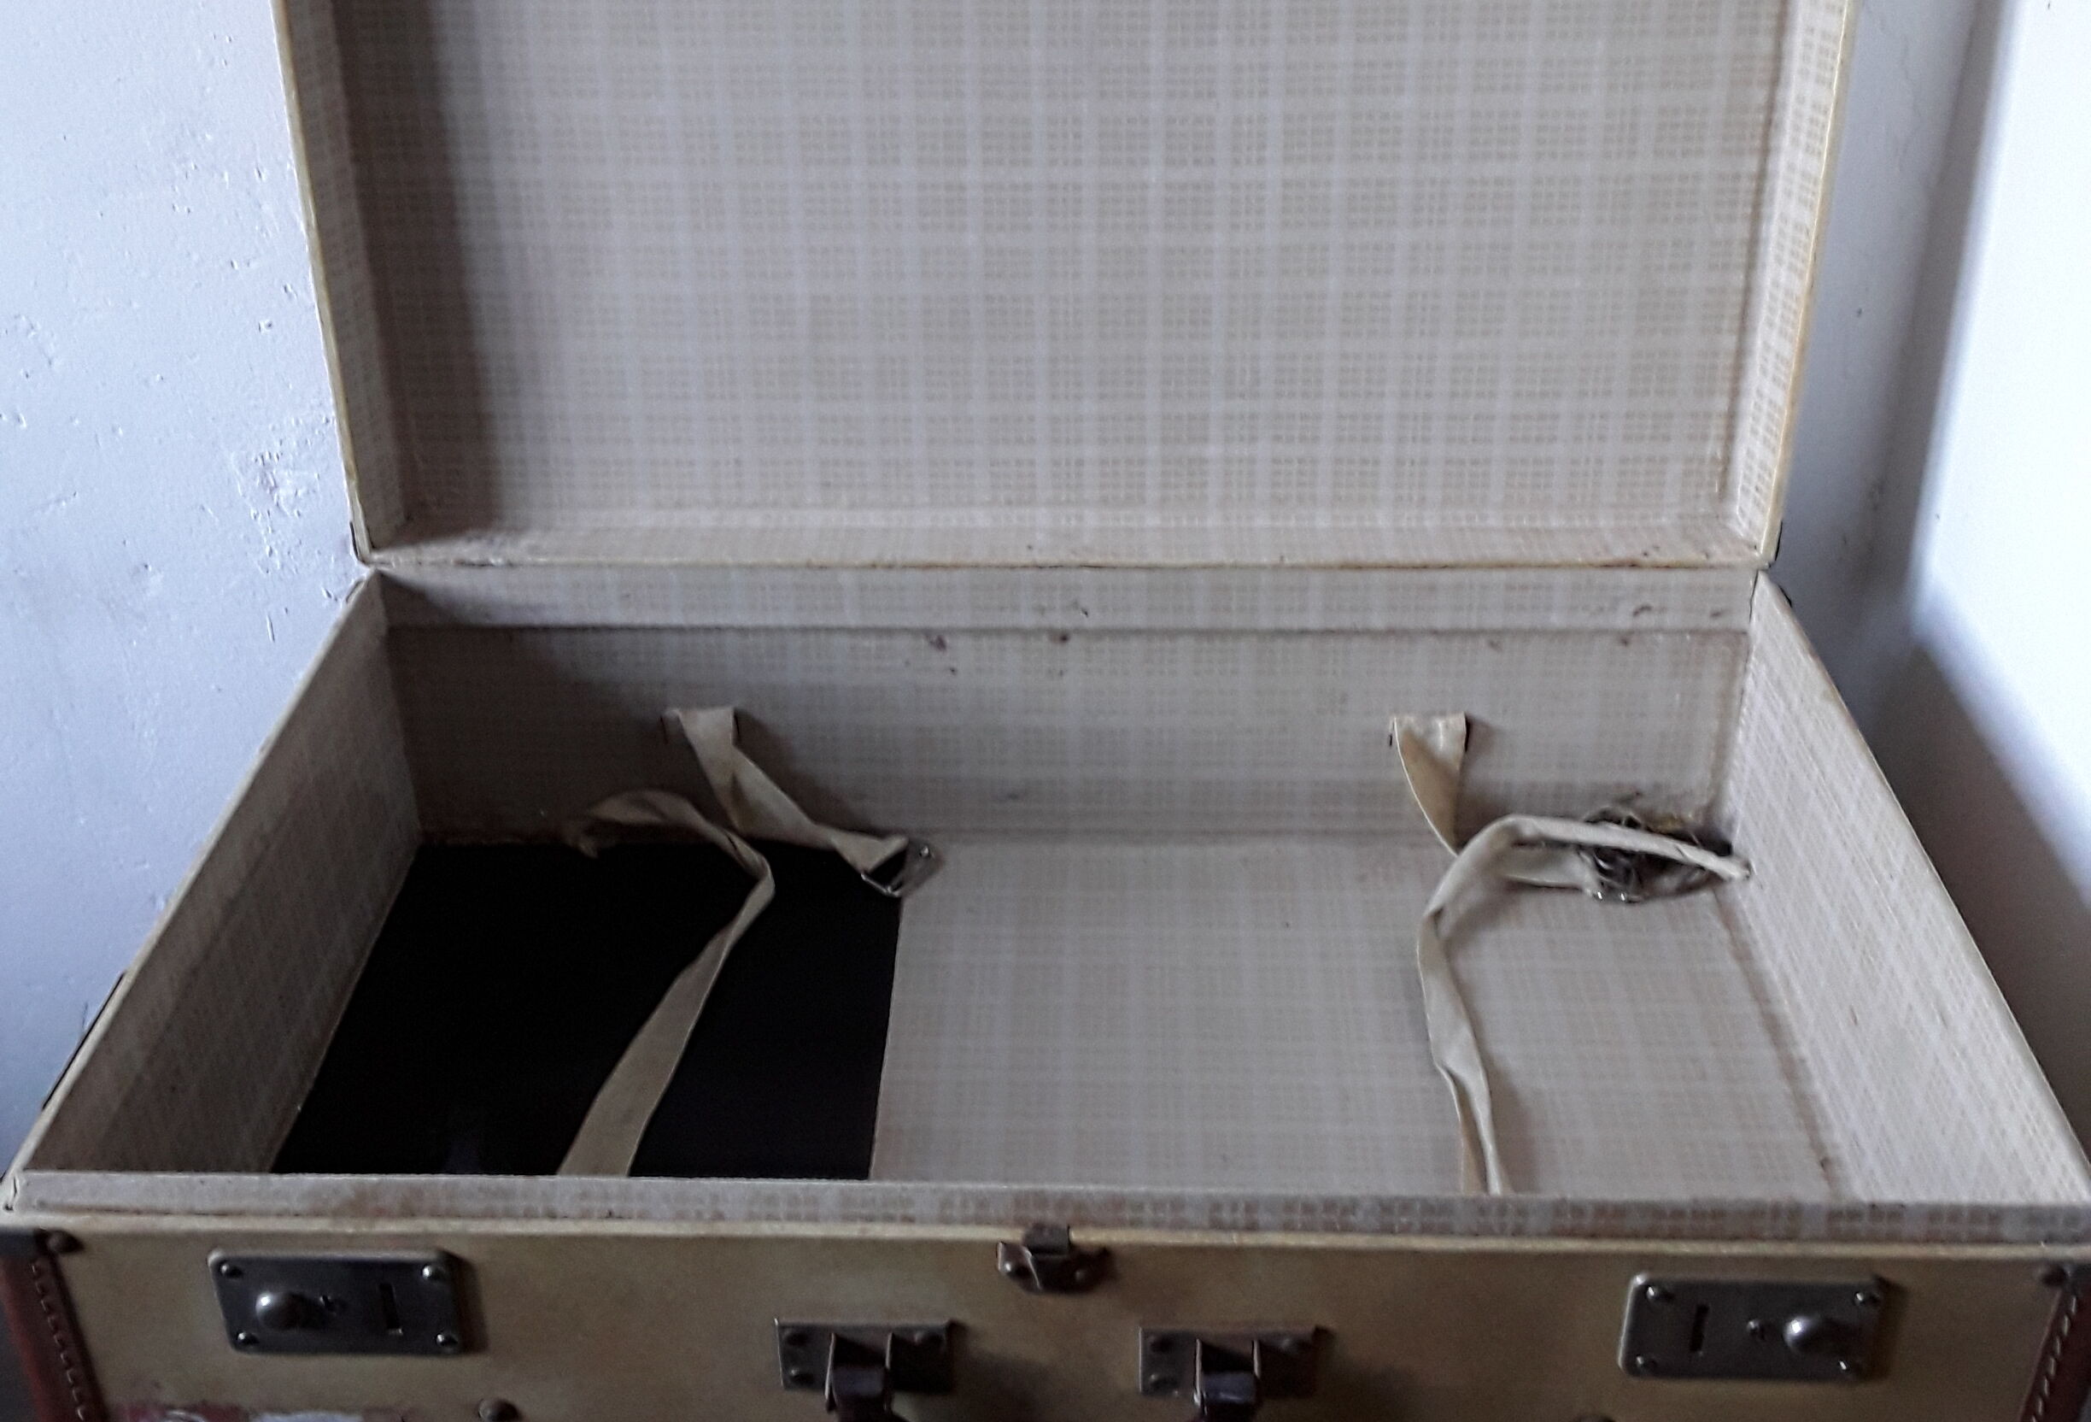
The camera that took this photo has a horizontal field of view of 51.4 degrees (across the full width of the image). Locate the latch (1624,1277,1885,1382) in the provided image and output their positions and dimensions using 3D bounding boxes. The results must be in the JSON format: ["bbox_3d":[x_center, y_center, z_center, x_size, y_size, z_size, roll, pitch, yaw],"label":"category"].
[{"bbox_3d":[0.201,0.179,0.615,0.070,0.039,0.010,0,33,2],"label":"latch"}]

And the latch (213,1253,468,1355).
[{"bbox_3d":[-0.206,0.176,0.630,0.068,0.040,0.010,0,33,2],"label":"latch"}]

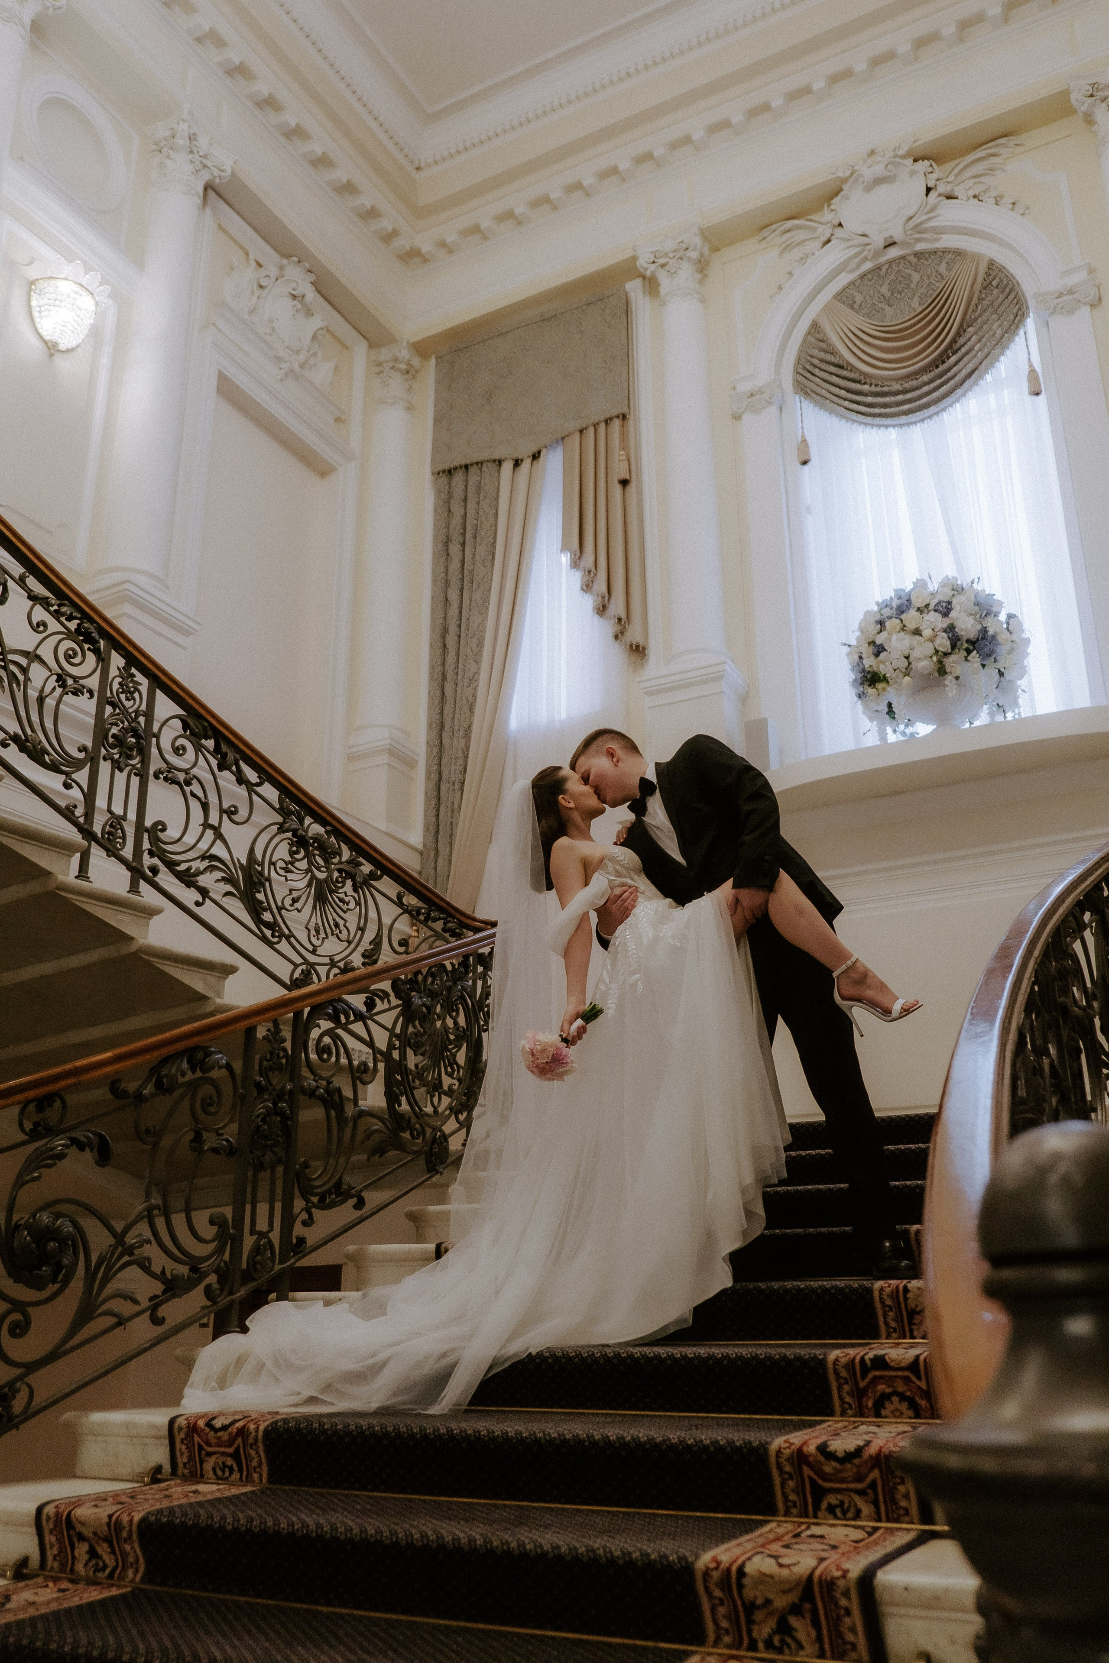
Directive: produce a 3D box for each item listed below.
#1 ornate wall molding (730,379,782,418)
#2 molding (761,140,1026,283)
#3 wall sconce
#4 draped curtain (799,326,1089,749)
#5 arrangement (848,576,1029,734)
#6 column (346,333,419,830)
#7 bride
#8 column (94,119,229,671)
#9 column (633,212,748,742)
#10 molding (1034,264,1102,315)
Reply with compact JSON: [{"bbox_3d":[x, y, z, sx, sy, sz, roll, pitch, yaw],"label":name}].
[{"bbox_3d":[1.449,-3.178,9.695,0.380,0.290,0.180,-10,-21,26],"label":"ornate wall molding"},{"bbox_3d":[2.343,-4.452,9.529,1.920,0.770,0.300,-10,-21,26],"label":"molding"},{"bbox_3d":[-2.897,-3.171,8.070,0.240,0.620,0.480,-10,-21,26],"label":"wall sconce"},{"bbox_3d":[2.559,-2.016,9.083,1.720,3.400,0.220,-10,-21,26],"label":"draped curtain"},{"bbox_3d":[2.369,-1.067,8.305,1.060,1.140,0.950,-10,-21,26],"label":"arrangement"},{"bbox_3d":[-1.290,-1.979,10.662,0.420,4.490,0.440,-10,-21,26],"label":"column"},{"bbox_3d":[-0.015,0.516,3.352,1.800,1.680,0.720,-5,-19,11],"label":"bride"},{"bbox_3d":[-2.496,-2.710,8.514,0.420,4.490,0.620,-10,-21,26],"label":"column"},{"bbox_3d":[0.933,-2.391,9.550,0.630,4.490,0.450,-10,-21,26],"label":"column"},{"bbox_3d":[3.333,-3.526,8.753,0.380,0.290,0.180,-10,-21,26],"label":"molding"}]

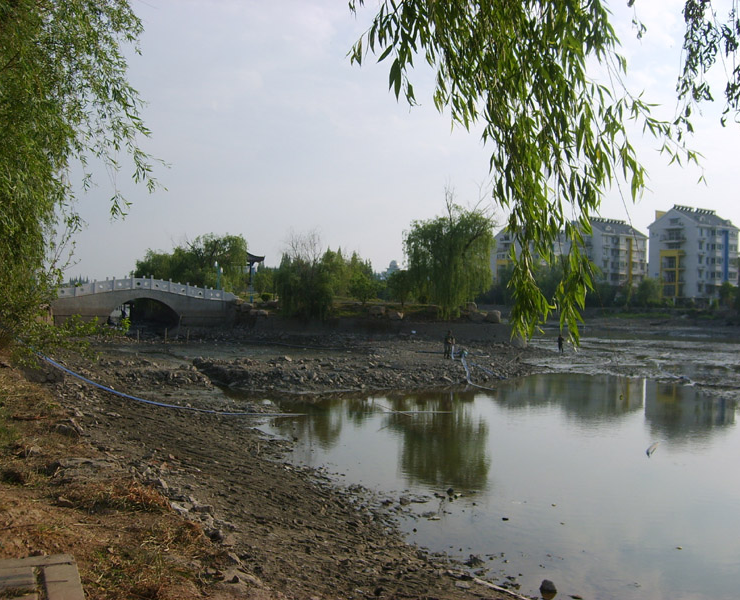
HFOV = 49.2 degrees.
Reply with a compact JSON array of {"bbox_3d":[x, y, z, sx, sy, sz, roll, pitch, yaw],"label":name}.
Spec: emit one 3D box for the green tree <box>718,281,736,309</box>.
[{"bbox_3d":[67.714,-0.993,153.000,3.590,5.390,3.400,1,0,24],"label":"green tree"}]

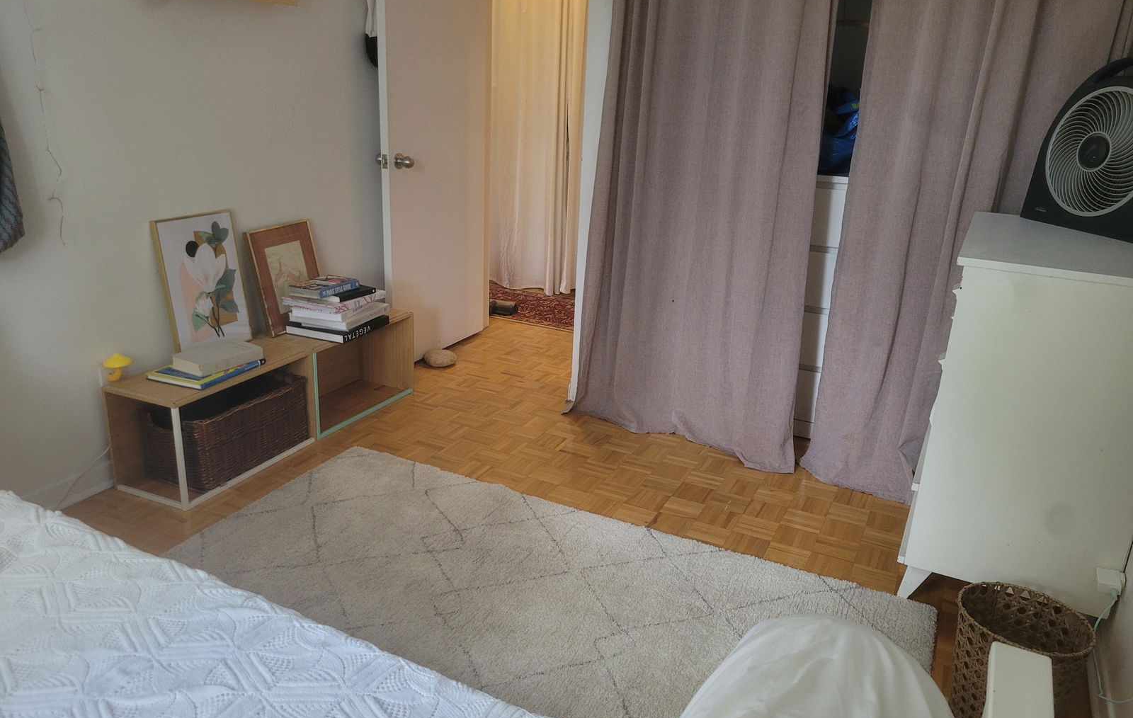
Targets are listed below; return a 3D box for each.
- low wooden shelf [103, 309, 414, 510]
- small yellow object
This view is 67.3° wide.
[{"bbox_3d":[-1.034,0.115,3.111,0.298,0.345,1.195,11,20,23],"label":"low wooden shelf"},{"bbox_3d":[-1.384,0.027,2.627,0.092,0.092,0.092,11,20,24],"label":"small yellow object"}]

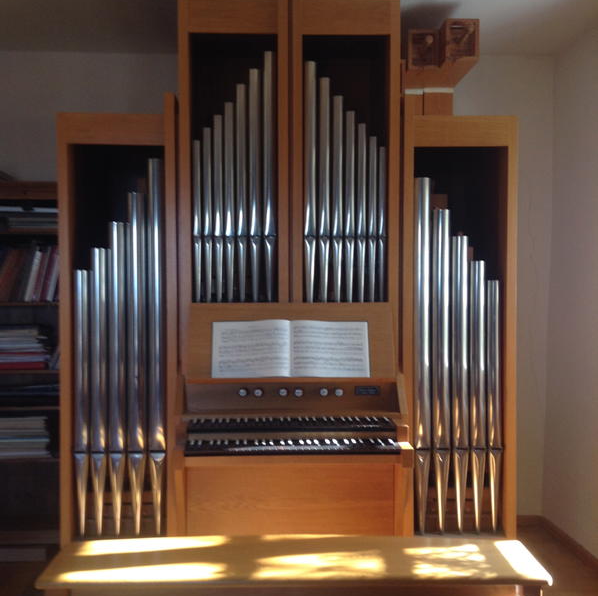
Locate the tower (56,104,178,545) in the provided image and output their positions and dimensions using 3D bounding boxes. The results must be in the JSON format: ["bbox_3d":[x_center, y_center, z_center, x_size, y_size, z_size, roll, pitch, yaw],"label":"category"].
[{"bbox_3d":[-0.721,0.277,3.272,0.460,2.143,0.520,0,2,-2],"label":"tower"}]

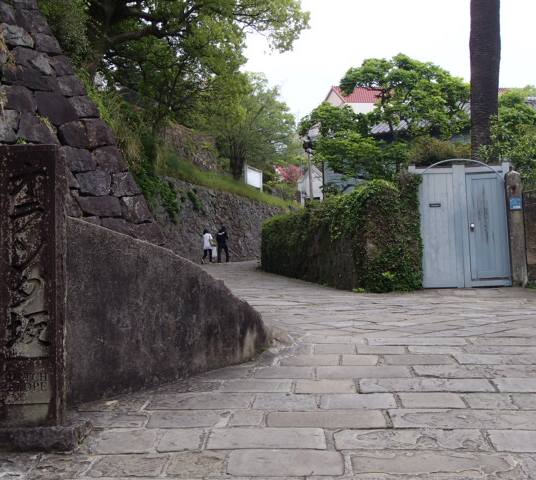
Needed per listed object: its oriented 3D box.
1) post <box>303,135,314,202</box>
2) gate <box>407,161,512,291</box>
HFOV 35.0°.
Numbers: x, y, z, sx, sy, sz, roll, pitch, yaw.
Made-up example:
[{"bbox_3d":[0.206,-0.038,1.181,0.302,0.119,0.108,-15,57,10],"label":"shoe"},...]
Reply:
[{"bbox_3d":[1.917,-2.081,38.000,0.450,5.159,0.450,-2,-6,0],"label":"post"},{"bbox_3d":[3.272,-0.268,14.500,1.632,2.133,0.150,-2,-6,-2],"label":"gate"}]

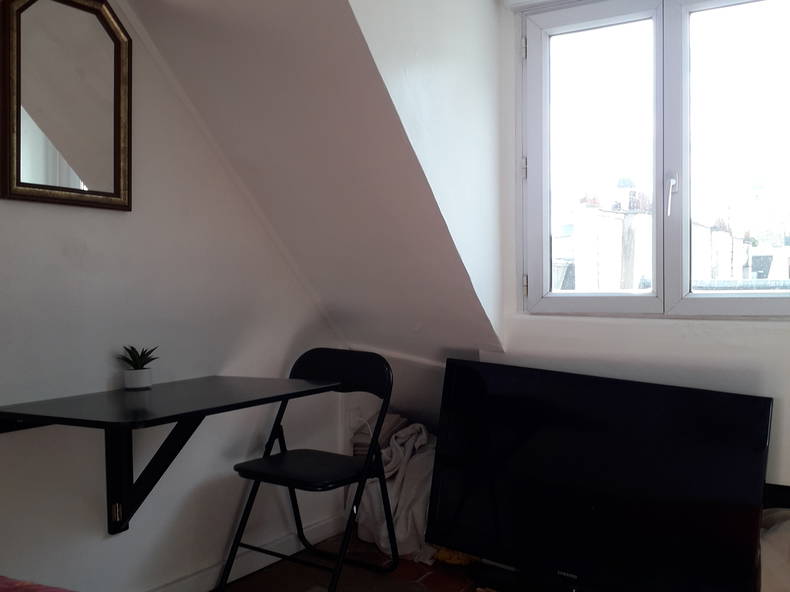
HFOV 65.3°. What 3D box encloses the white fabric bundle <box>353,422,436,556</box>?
[{"bbox_3d":[0.005,0.765,2.500,0.340,0.510,0.230,0,1,30],"label":"white fabric bundle"}]

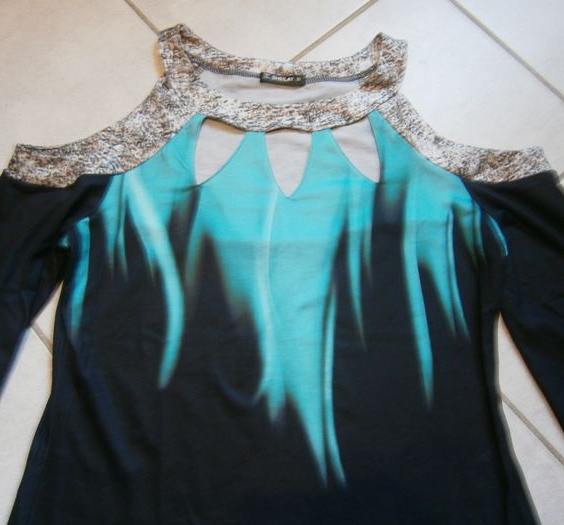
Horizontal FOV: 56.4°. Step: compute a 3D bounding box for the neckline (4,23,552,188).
[{"bbox_3d":[-0.001,-0.185,0.609,0.608,0.022,0.219,0,73,-1],"label":"neckline"}]

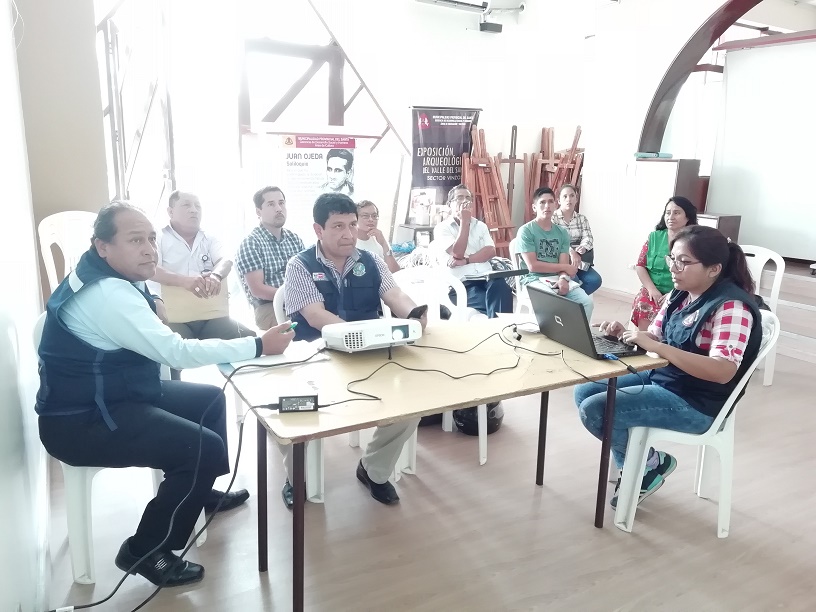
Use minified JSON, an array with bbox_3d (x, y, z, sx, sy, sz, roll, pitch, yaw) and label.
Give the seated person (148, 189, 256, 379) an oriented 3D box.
[{"bbox_3d":[-1.200,-0.004,3.459,0.580,1.260,0.750,-5,13,-28],"label":"seated person"}]

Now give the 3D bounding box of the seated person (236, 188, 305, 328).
[{"bbox_3d":[-0.734,-0.042,3.547,0.520,1.250,0.800,-6,16,-29],"label":"seated person"}]

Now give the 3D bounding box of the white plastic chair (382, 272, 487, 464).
[{"bbox_3d":[0.113,0.297,3.077,0.450,0.890,0.530,-3,13,-19],"label":"white plastic chair"}]

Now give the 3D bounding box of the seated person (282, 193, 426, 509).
[{"bbox_3d":[-0.304,0.158,2.722,0.570,1.290,0.700,-4,13,-24],"label":"seated person"}]

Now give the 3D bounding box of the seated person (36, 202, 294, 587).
[{"bbox_3d":[-0.875,0.269,2.193,0.840,1.270,0.580,-4,15,-21],"label":"seated person"}]

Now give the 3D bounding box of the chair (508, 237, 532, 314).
[{"bbox_3d":[1.010,0.008,4.339,0.450,0.880,0.520,-1,14,-12],"label":"chair"}]

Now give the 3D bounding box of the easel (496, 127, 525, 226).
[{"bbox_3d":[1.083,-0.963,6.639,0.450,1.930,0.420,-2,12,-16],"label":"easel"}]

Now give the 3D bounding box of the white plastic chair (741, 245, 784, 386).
[{"bbox_3d":[2.419,0.067,4.427,0.450,0.890,0.530,5,12,15],"label":"white plastic chair"}]

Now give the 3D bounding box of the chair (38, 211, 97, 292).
[{"bbox_3d":[-1.831,0.013,3.563,0.480,1.070,0.580,-6,16,-29],"label":"chair"}]

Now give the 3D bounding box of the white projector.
[{"bbox_3d":[-0.132,0.092,2.198,0.300,0.080,0.236,-7,7,-32],"label":"white projector"}]

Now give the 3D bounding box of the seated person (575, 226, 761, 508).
[{"bbox_3d":[1.054,0.282,2.476,0.770,1.210,0.470,4,12,14],"label":"seated person"}]

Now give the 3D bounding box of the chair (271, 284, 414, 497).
[{"bbox_3d":[-0.338,0.345,2.823,0.450,0.880,0.530,-6,14,-31],"label":"chair"}]

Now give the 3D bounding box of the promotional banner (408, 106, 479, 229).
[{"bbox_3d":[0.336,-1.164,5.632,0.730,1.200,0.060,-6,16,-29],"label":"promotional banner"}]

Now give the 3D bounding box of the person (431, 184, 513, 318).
[{"bbox_3d":[0.456,-0.237,4.628,0.530,1.310,0.760,-2,12,-16],"label":"person"}]

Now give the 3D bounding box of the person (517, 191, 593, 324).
[{"bbox_3d":[1.086,-0.226,4.648,0.490,1.310,0.760,-4,13,-24],"label":"person"}]

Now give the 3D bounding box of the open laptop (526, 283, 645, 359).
[{"bbox_3d":[0.668,0.041,2.322,0.310,0.212,0.343,-4,15,-23],"label":"open laptop"}]

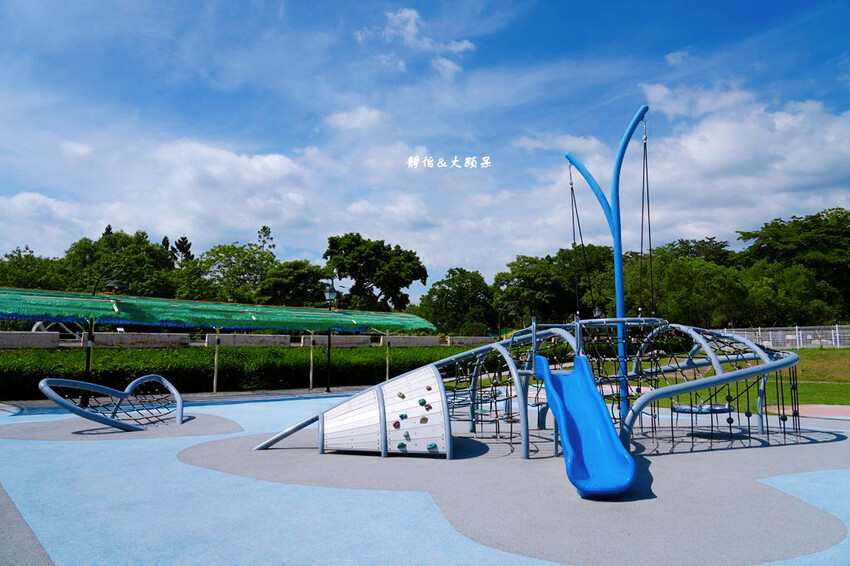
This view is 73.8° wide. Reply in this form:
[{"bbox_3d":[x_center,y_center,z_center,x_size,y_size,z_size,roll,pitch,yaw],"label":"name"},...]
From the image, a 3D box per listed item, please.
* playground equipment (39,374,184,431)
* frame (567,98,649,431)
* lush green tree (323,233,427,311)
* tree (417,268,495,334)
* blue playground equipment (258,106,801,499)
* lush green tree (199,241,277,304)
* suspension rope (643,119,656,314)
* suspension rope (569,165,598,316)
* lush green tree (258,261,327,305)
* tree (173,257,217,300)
[{"bbox_3d":[-6.160,2.383,11.500,2.100,1.050,2.600,-1,-7,10],"label":"playground equipment"},{"bbox_3d":[3.421,-0.292,10.302,1.650,6.160,0.550,0,-7,0],"label":"frame"},{"bbox_3d":[-3.829,1.280,42.127,7.800,10.240,7.800,1,-7,-5],"label":"lush green tree"},{"bbox_3d":[2.214,2.609,40.971,6.600,7.390,6.600,0,-7,3],"label":"tree"},{"bbox_3d":[2.262,-0.434,9.111,9.800,6.160,5.430,1,-7,-7],"label":"blue playground equipment"},{"bbox_3d":[-14.643,1.680,44.090,6.600,9.810,6.600,2,-7,-18],"label":"lush green tree"},{"bbox_3d":[4.065,-1.253,10.413,0.280,3.650,0.270,0,-7,0],"label":"suspension rope"},{"bbox_3d":[2.843,-0.791,10.359,0.480,2.750,0.320,0,-7,0],"label":"suspension rope"},{"bbox_3d":[-9.714,2.291,41.002,6.000,7.930,6.000,2,-7,-13],"label":"lush green tree"},{"bbox_3d":[-18.135,2.228,44.025,4.200,8.680,4.200,3,-7,-22],"label":"tree"}]

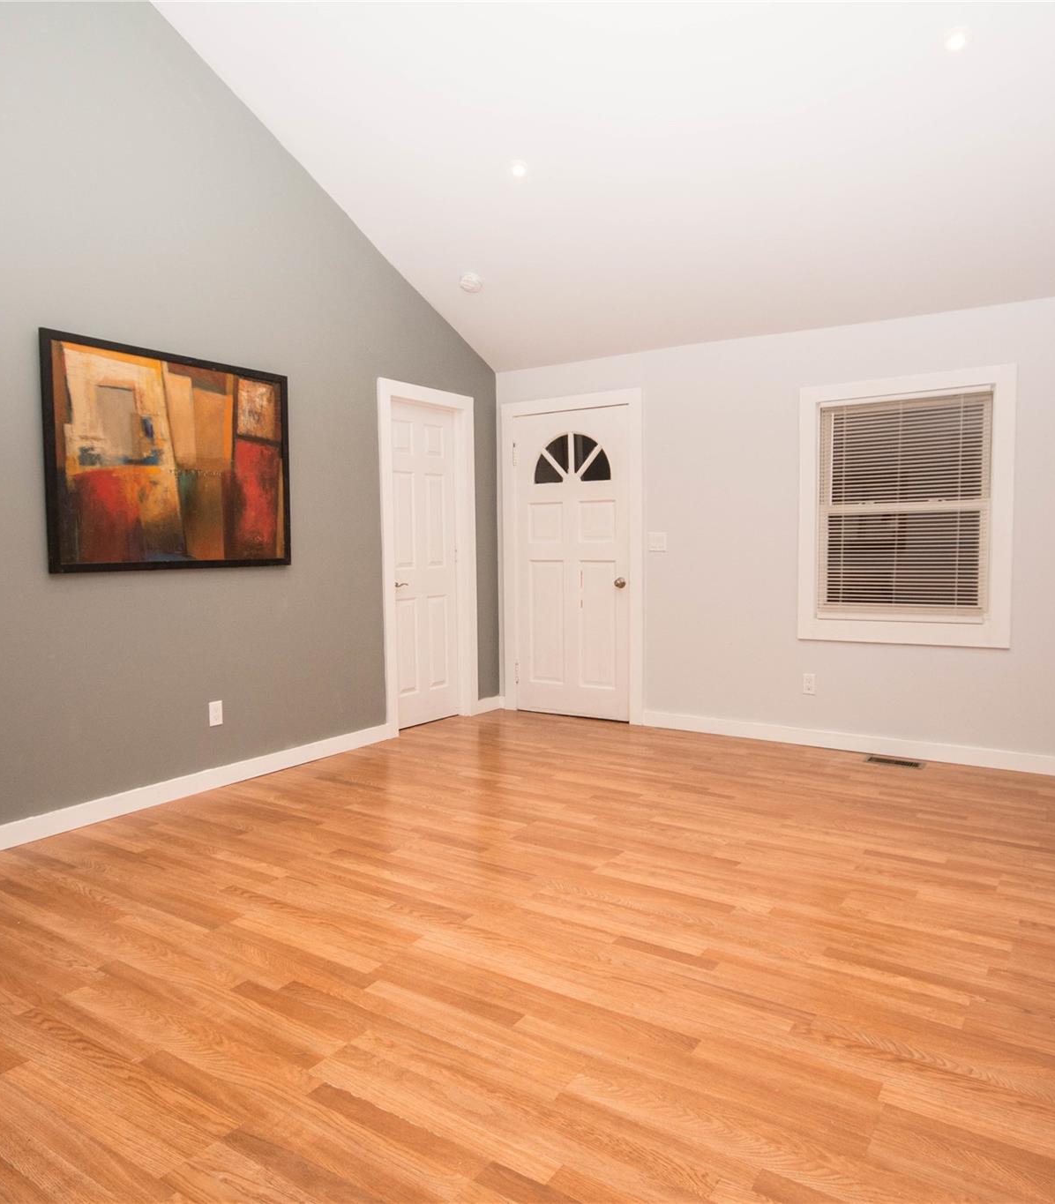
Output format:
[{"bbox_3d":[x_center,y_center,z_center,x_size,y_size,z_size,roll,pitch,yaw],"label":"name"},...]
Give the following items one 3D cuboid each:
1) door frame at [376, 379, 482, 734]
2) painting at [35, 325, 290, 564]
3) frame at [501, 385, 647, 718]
[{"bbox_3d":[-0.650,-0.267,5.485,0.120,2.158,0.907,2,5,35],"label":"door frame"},{"bbox_3d":[-1.611,-0.643,3.963,0.036,0.977,1.237,2,5,35],"label":"painting"},{"bbox_3d":[0.309,-0.292,5.775,1.088,2.148,0.100,2,5,35],"label":"frame"}]

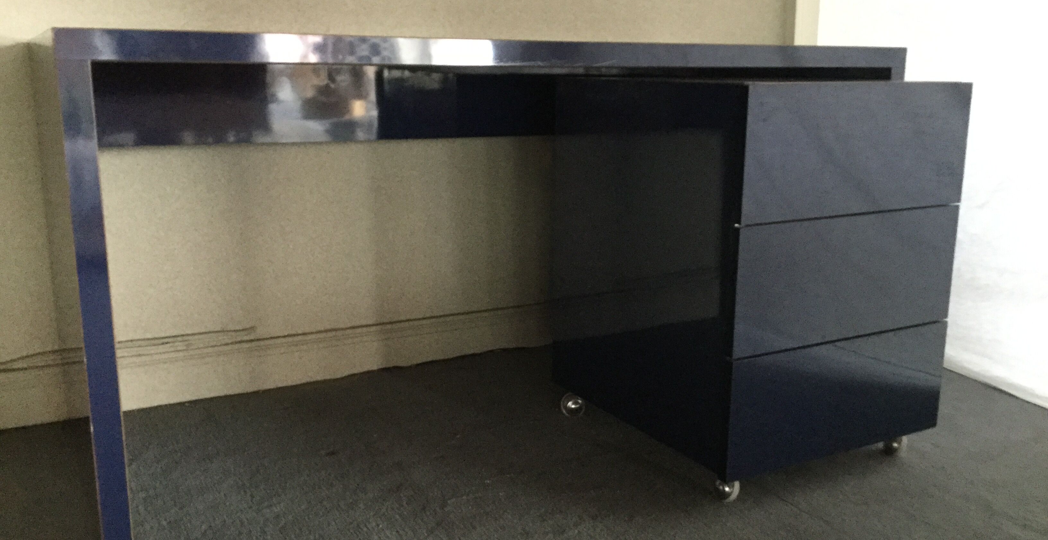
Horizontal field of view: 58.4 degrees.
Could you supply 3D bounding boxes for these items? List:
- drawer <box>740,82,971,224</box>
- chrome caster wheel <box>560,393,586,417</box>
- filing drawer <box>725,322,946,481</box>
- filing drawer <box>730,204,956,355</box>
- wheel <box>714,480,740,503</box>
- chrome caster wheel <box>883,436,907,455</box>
[{"bbox_3d":[0.419,-0.238,1.700,0.494,0.203,0.500,-6,14,-28],"label":"drawer"},{"bbox_3d":[0.101,0.272,1.915,0.050,0.056,0.050,-6,14,-28],"label":"chrome caster wheel"},{"bbox_3d":[0.416,0.165,1.788,0.494,0.199,0.500,-6,14,-28],"label":"filing drawer"},{"bbox_3d":[0.418,-0.036,1.744,0.494,0.203,0.500,-6,14,-28],"label":"filing drawer"},{"bbox_3d":[0.334,0.354,1.543,0.050,0.056,0.050,-6,14,-28],"label":"wheel"},{"bbox_3d":[0.689,0.315,1.740,0.050,0.056,0.050,-6,14,-28],"label":"chrome caster wheel"}]

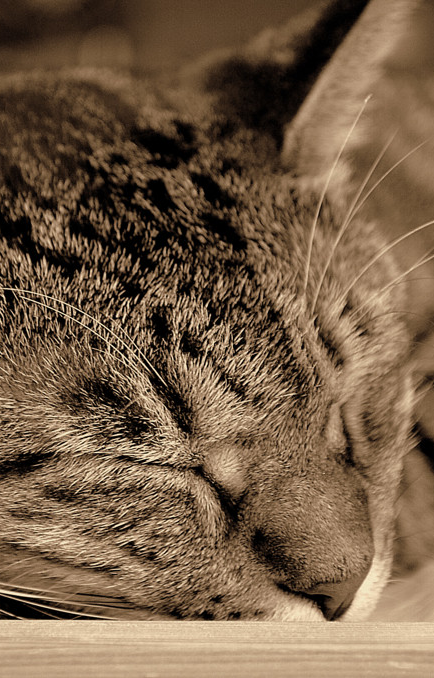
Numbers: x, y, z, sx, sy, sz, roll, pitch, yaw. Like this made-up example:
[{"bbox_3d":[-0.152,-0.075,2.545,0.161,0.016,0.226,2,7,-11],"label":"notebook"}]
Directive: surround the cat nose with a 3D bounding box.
[{"bbox_3d":[0.021,0.044,0.360,0.015,0.011,0.009,-16,19,-26],"label":"cat nose"}]

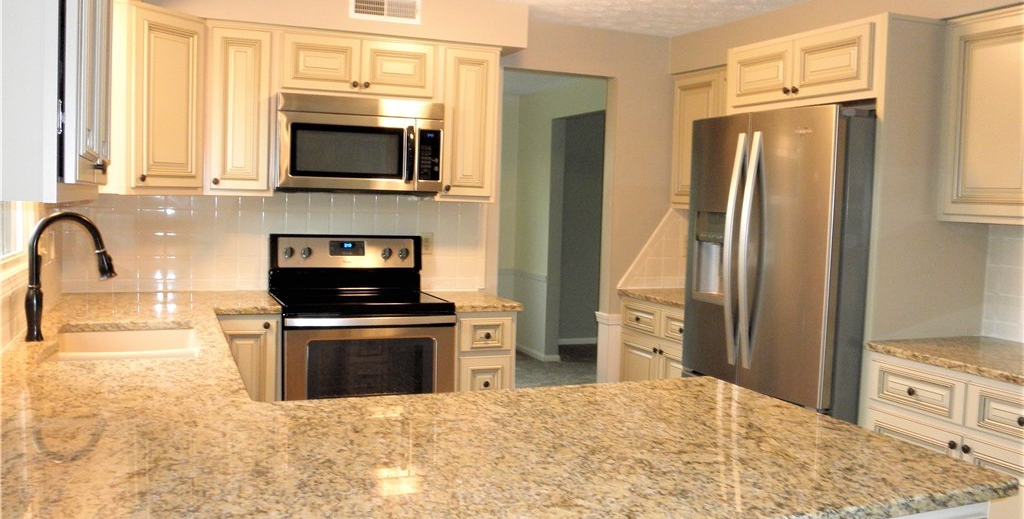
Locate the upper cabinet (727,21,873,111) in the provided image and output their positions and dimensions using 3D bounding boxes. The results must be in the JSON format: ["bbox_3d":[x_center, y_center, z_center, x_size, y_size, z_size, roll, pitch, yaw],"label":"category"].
[{"bbox_3d":[1.462,-0.795,3.602,0.630,0.305,0.900,0,5,-23],"label":"upper cabinet"}]

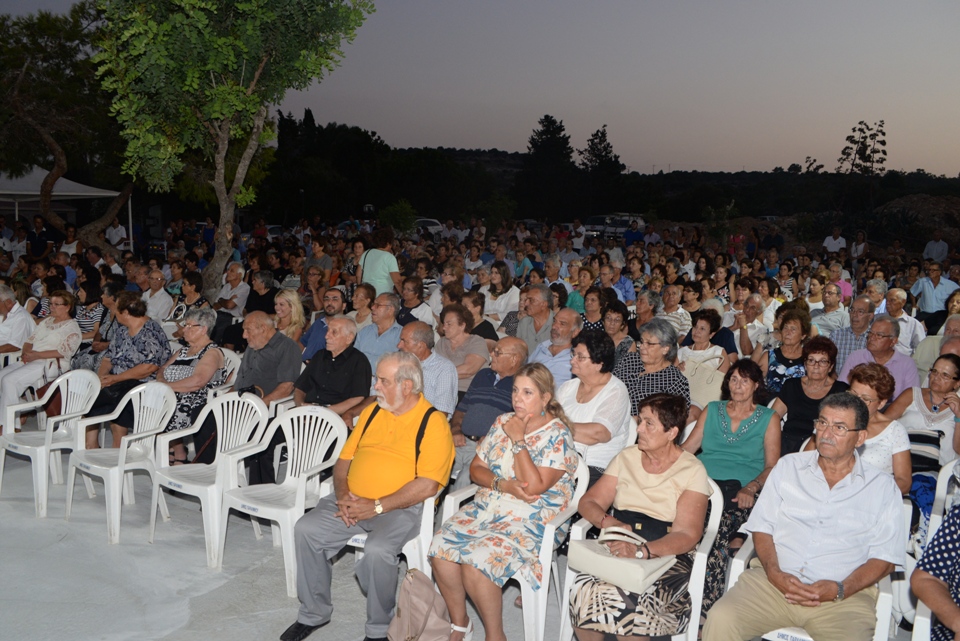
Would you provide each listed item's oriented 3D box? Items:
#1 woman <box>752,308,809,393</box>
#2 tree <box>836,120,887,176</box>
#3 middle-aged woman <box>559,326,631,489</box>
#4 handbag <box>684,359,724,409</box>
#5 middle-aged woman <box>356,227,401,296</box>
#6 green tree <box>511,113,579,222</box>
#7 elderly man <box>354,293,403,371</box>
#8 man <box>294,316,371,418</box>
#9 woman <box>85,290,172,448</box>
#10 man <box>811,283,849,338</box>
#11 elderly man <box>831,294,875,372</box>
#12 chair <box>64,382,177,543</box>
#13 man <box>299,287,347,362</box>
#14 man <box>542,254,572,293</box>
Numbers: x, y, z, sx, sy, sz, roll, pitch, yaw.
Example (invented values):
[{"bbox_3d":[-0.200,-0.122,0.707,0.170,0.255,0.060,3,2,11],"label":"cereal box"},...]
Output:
[{"bbox_3d":[2.014,0.580,5.037,0.520,1.272,0.780,6,11,32],"label":"woman"},{"bbox_3d":[25.535,-10.843,50.000,3.200,5.300,2.600,5,11,27],"label":"tree"},{"bbox_3d":[0.529,0.700,4.010,0.540,1.263,0.770,6,10,33],"label":"middle-aged woman"},{"bbox_3d":[1.346,0.405,4.503,0.340,0.370,0.150,6,11,35],"label":"handbag"},{"bbox_3d":[-1.133,-0.285,8.581,0.520,1.560,0.400,2,10,11],"label":"middle-aged woman"},{"bbox_3d":[5.340,-11.970,60.000,5.400,9.200,5.400,1,9,0],"label":"green tree"},{"bbox_3d":[-0.777,0.385,5.827,0.540,1.200,0.750,6,12,32],"label":"elderly man"},{"bbox_3d":[-1.014,0.628,4.795,0.540,1.257,0.800,6,11,32],"label":"man"},{"bbox_3d":[-2.747,0.414,5.730,0.560,1.258,0.720,7,11,37],"label":"woman"},{"bbox_3d":[2.855,0.319,6.207,0.550,1.218,0.780,5,10,30],"label":"man"},{"bbox_3d":[2.779,0.474,5.555,0.530,1.295,0.770,5,10,30],"label":"elderly man"},{"bbox_3d":[-2.161,0.822,4.554,0.570,0.810,0.545,7,12,35],"label":"chair"},{"bbox_3d":[-1.167,0.345,6.073,0.520,1.200,0.750,6,12,32],"label":"man"},{"bbox_3d":[0.779,-0.096,8.313,0.520,1.250,0.750,6,12,32],"label":"man"}]

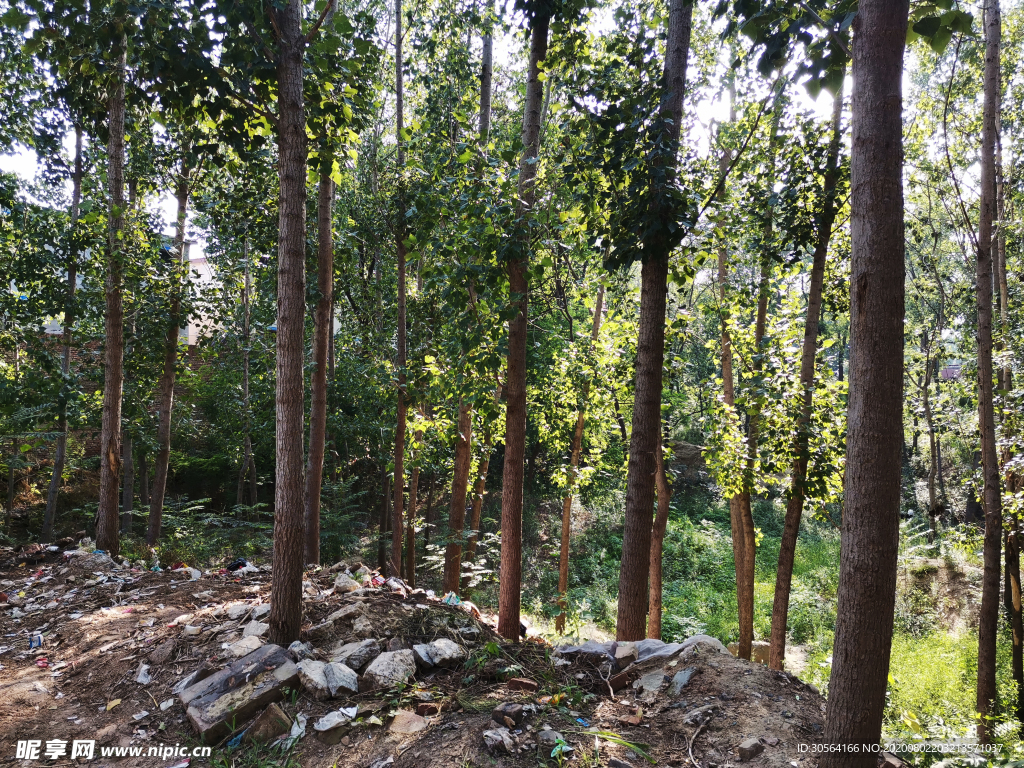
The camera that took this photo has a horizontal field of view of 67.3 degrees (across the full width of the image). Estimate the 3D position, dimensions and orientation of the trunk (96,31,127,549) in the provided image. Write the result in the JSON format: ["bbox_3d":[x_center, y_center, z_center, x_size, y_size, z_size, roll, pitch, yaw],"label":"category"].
[{"bbox_3d":[-3.867,-0.844,7.500,0.205,5.053,0.190,2,0,0],"label":"trunk"}]

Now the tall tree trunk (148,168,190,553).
[{"bbox_3d":[-4.002,-0.328,9.000,0.158,4.453,0.146,5,0,0],"label":"tall tree trunk"}]

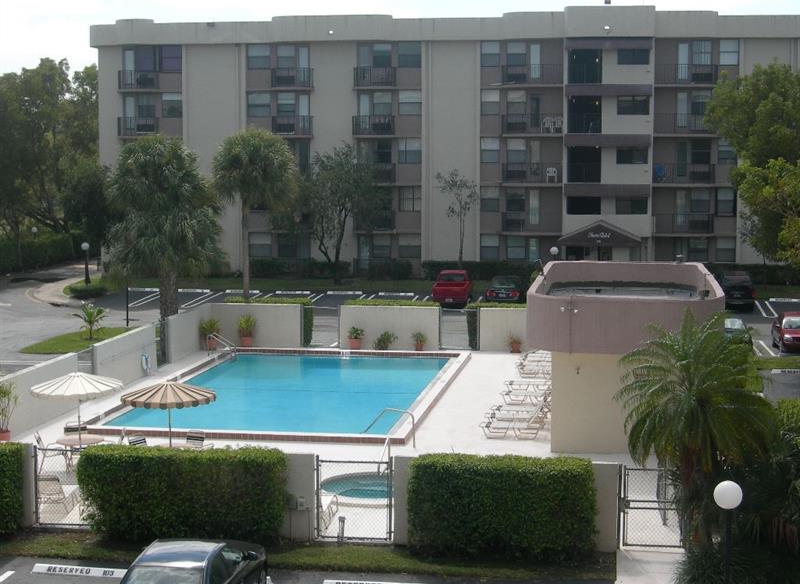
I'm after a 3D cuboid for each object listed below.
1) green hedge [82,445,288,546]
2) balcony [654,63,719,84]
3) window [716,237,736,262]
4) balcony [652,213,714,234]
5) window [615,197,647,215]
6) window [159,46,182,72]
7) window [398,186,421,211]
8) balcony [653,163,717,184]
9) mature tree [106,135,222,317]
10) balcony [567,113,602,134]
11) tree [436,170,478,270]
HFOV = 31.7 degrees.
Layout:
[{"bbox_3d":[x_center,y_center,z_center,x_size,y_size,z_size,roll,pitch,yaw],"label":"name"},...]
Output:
[{"bbox_3d":[-4.088,3.792,26.401,3.738,1.680,0.900,1,6,9],"label":"green hedge"},{"bbox_3d":[15.630,-11.777,76.953,3.479,1.190,1.250,1,6,9],"label":"balcony"},{"bbox_3d":[17.241,-2.237,74.469,1.030,1.349,0.150,1,7,9],"label":"window"},{"bbox_3d":[15.552,-3.717,77.445,3.233,1.253,1.379,1,6,9],"label":"balcony"},{"bbox_3d":[12.229,-4.537,74.238,1.635,0.936,0.150,1,7,9],"label":"window"},{"bbox_3d":[-12.760,-12.946,78.525,1.334,1.429,0.150,1,7,9],"label":"window"},{"bbox_3d":[0.583,-5.274,79.881,1.249,1.385,0.150,1,6,9],"label":"window"},{"bbox_3d":[15.002,-6.269,74.670,3.220,1.152,1.300,1,7,9],"label":"balcony"},{"bbox_3d":[-8.118,-1.454,48.649,3.884,7.777,3.884,1,5,9],"label":"mature tree"},{"bbox_3d":[10.077,-9.203,77.000,1.950,1.180,1.000,1,5,10],"label":"balcony"},{"bbox_3d":[3.147,-3.597,78.133,2.350,6.100,2.200,1,6,9],"label":"tree"}]

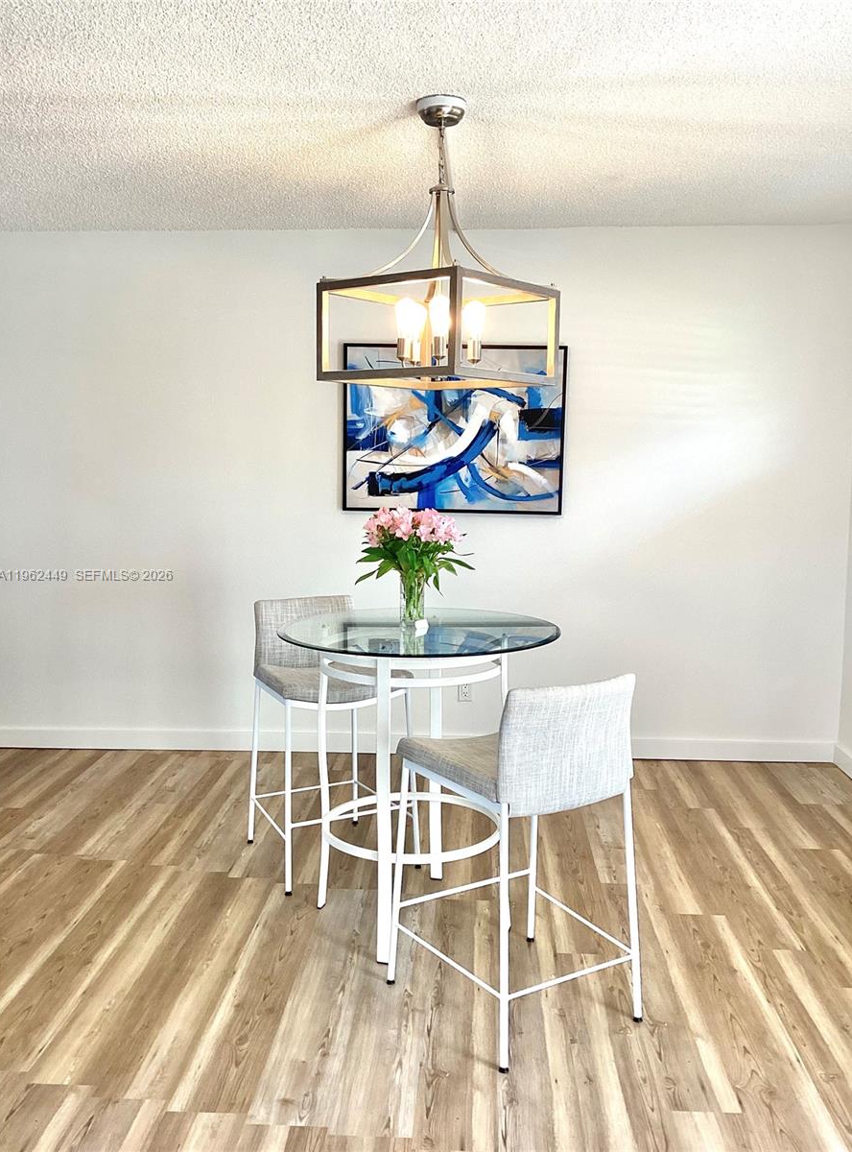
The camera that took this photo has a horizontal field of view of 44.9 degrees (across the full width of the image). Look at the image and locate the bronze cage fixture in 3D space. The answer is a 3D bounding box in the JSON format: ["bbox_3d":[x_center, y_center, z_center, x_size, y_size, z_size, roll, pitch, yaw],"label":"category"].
[{"bbox_3d":[0.042,-0.977,3.045,0.515,0.807,0.515,5,8,38],"label":"bronze cage fixture"}]

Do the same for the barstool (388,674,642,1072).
[{"bbox_3d":[0.235,0.665,2.662,0.490,0.900,0.510,-4,8,-31],"label":"barstool"}]

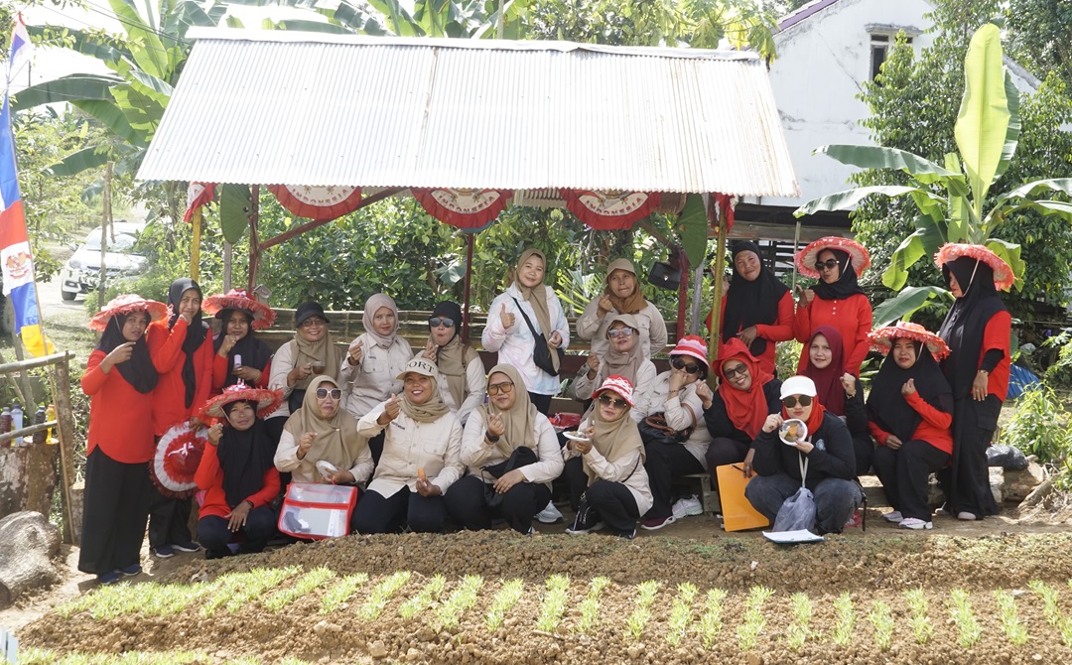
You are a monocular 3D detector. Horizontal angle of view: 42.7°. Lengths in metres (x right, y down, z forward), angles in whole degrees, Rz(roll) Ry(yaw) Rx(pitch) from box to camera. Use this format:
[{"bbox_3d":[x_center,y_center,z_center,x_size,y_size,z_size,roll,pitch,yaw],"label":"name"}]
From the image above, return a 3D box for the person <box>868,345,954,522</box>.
[{"bbox_3d":[2.216,0.580,8.120,0.500,1.190,0.620,3,3,33],"label":"person"}]

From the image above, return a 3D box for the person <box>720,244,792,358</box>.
[{"bbox_3d":[1.370,0.216,8.650,0.520,1.580,0.360,2,3,12],"label":"person"}]

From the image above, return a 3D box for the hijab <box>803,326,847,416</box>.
[{"bbox_3d":[1.653,0.219,7.850,0.280,0.530,0.270,1,3,11],"label":"hijab"}]

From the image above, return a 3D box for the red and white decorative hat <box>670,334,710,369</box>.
[{"bbox_3d":[0.868,0.110,7.750,0.230,0.170,0.250,9,6,6],"label":"red and white decorative hat"}]

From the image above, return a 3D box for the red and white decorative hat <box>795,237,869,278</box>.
[{"bbox_3d":[1.768,-0.456,8.120,0.440,0.160,0.430,0,-27,9],"label":"red and white decorative hat"}]

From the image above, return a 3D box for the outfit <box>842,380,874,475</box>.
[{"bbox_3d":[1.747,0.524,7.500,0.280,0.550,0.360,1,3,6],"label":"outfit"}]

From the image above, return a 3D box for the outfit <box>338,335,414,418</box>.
[{"bbox_3d":[-0.931,0.263,7.980,0.450,0.530,0.300,1,2,-9],"label":"outfit"}]

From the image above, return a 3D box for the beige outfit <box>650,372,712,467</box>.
[{"bbox_3d":[0.801,0.483,7.700,0.430,0.550,0.360,1,3,24],"label":"beige outfit"}]

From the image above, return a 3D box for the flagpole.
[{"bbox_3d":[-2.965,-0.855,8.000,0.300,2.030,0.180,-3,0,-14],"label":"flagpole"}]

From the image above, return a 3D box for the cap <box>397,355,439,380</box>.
[{"bbox_3d":[-0.602,0.182,6.980,0.180,0.140,0.250,6,-2,25],"label":"cap"}]

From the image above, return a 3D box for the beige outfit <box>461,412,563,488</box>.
[{"bbox_3d":[-0.131,0.630,7.400,0.550,0.460,0.380,1,2,3],"label":"beige outfit"}]

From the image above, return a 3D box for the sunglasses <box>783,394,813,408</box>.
[{"bbox_3d":[1.391,0.366,7.270,0.150,0.056,0.140,-4,2,10],"label":"sunglasses"}]

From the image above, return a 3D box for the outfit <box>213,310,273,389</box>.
[{"bbox_3d":[-1.745,0.091,8.150,0.370,0.500,0.300,0,3,-5],"label":"outfit"}]

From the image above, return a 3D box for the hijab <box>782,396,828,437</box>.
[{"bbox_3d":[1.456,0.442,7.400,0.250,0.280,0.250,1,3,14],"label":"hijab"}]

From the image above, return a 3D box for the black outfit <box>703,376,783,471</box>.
[{"bbox_3d":[1.171,0.514,7.750,0.450,0.530,0.350,0,3,7],"label":"black outfit"}]

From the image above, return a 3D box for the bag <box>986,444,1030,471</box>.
[{"bbox_3d":[2.831,0.750,8.250,0.290,0.160,0.220,0,3,0],"label":"bag"}]

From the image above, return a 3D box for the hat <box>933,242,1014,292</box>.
[{"bbox_3d":[2.496,-0.376,7.800,0.450,0.160,0.460,20,-9,-36],"label":"hat"}]

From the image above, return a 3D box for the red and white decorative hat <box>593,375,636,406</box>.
[{"bbox_3d":[0.418,0.309,7.300,0.240,0.150,0.250,15,0,10],"label":"red and white decorative hat"}]

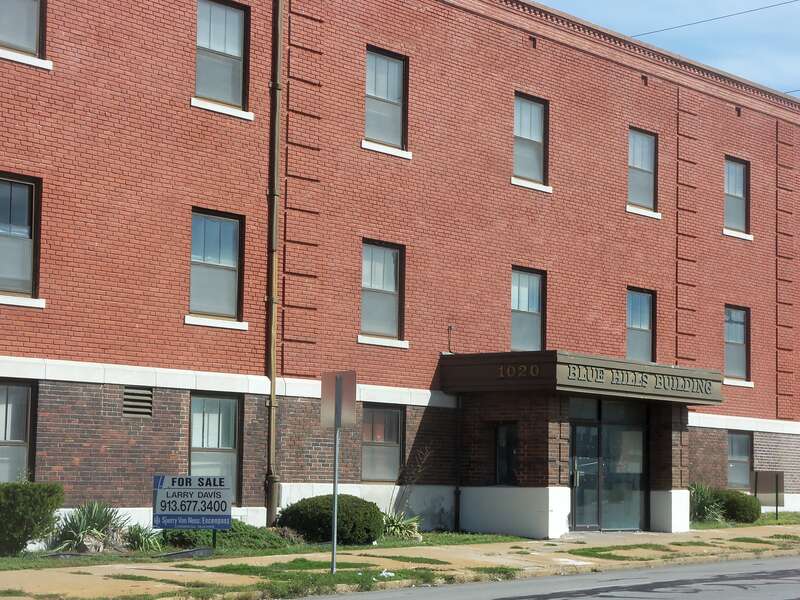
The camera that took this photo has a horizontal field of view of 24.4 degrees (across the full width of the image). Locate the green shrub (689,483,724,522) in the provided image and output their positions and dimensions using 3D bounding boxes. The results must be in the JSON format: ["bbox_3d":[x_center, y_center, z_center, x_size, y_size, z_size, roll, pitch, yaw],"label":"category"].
[{"bbox_3d":[6.341,4.206,38.500,0.900,0.820,0.920,1,-6,0],"label":"green shrub"}]

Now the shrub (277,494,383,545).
[{"bbox_3d":[-1.113,3.467,29.200,1.450,0.790,1.650,-4,-8,38],"label":"shrub"}]

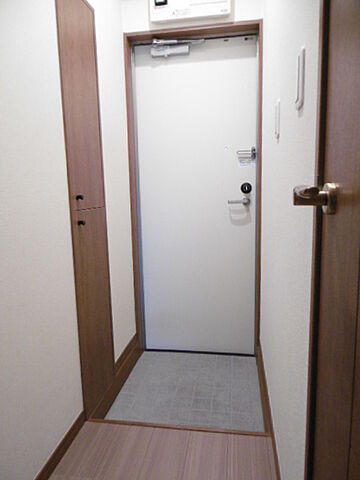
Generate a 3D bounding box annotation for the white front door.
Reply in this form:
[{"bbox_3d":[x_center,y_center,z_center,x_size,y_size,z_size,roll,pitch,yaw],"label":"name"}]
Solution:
[{"bbox_3d":[0.107,-0.219,2.122,0.754,1.980,0.040,0,8,9],"label":"white front door"}]

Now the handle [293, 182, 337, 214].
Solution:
[{"bbox_3d":[0.215,-0.062,0.513,0.059,0.053,0.120,0,8,9],"label":"handle"}]

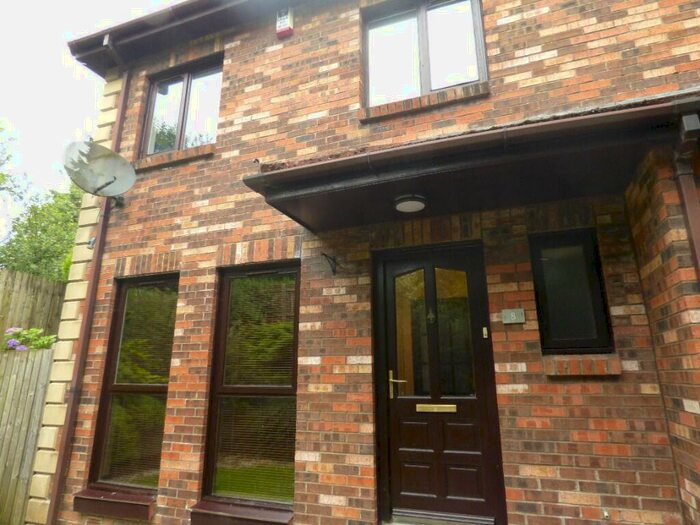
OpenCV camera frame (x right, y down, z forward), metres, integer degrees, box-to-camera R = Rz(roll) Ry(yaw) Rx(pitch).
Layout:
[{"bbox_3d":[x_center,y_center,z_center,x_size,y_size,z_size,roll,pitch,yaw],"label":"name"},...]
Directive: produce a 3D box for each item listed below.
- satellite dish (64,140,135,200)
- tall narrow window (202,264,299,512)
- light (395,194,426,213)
[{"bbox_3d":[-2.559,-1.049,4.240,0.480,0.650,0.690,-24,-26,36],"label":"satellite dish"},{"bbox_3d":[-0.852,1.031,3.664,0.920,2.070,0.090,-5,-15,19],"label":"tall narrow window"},{"bbox_3d":[0.453,-0.430,3.020,0.235,0.065,0.235,0,-14,0],"label":"light"}]

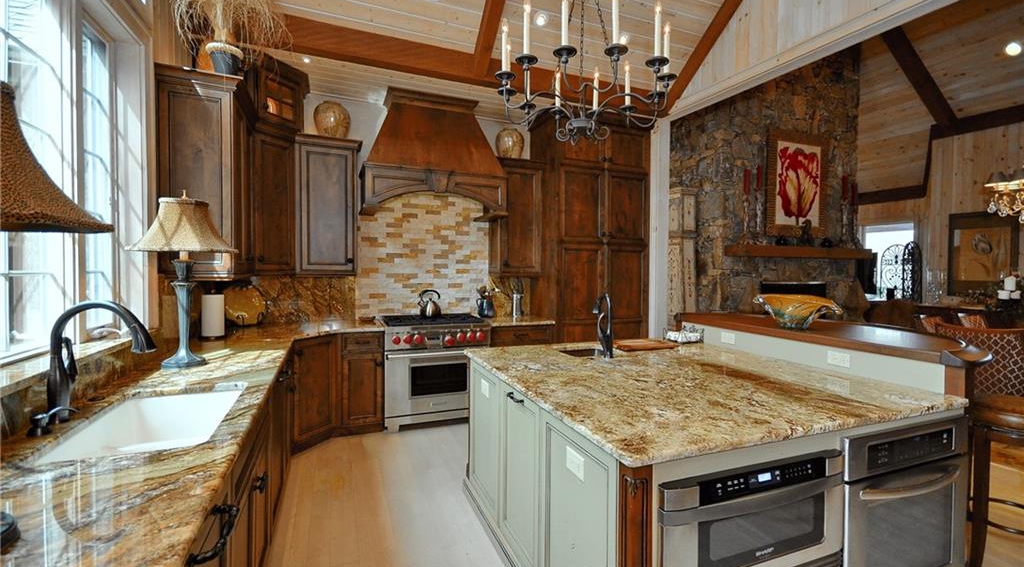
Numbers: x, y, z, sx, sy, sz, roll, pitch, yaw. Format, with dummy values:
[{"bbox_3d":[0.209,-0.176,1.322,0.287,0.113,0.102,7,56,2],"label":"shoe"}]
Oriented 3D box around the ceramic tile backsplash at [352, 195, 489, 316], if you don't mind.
[{"bbox_3d":[-0.877,-0.294,4.360,1.355,1.285,0.025,0,2,-21],"label":"ceramic tile backsplash"}]

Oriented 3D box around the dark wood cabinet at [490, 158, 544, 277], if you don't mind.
[{"bbox_3d":[0.049,-0.690,4.518,0.485,1.185,0.380,0,2,-21],"label":"dark wood cabinet"}]

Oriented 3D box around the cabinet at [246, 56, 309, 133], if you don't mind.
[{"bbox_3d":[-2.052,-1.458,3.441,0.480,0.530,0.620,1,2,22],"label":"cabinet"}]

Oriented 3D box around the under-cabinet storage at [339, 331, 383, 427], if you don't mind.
[{"bbox_3d":[-1.359,0.832,3.829,0.350,0.880,0.600,0,2,-23],"label":"under-cabinet storage"}]

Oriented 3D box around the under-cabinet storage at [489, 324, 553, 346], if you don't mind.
[{"bbox_3d":[-0.010,0.826,4.389,0.660,0.880,0.600,0,2,-23],"label":"under-cabinet storage"}]

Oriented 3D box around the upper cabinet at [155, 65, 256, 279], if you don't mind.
[{"bbox_3d":[-1.979,-0.659,2.813,0.410,1.210,0.610,0,2,-21],"label":"upper cabinet"}]

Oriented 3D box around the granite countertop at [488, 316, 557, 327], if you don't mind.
[{"bbox_3d":[-0.007,0.385,4.382,0.718,0.040,0.650,0,2,-21],"label":"granite countertop"}]

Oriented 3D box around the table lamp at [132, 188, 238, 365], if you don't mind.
[{"bbox_3d":[-1.655,-0.036,2.160,0.430,0.875,0.430,0,2,-23],"label":"table lamp"}]

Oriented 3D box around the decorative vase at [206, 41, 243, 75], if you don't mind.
[{"bbox_3d":[-1.766,-1.361,2.609,0.200,0.250,0.200,0,2,-23],"label":"decorative vase"}]

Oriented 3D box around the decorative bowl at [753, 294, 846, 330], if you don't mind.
[{"bbox_3d":[1.740,0.176,2.630,0.310,0.192,0.470,0,2,-21],"label":"decorative bowl"}]

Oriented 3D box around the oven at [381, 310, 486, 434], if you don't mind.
[{"bbox_3d":[-0.756,0.798,4.046,0.922,0.942,0.725,0,2,-21],"label":"oven"}]

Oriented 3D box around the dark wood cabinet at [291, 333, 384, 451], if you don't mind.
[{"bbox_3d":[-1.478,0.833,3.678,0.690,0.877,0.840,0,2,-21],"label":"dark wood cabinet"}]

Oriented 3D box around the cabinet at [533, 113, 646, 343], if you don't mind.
[{"bbox_3d":[0.836,-0.225,4.660,1.125,2.987,0.710,0,2,-21],"label":"cabinet"}]

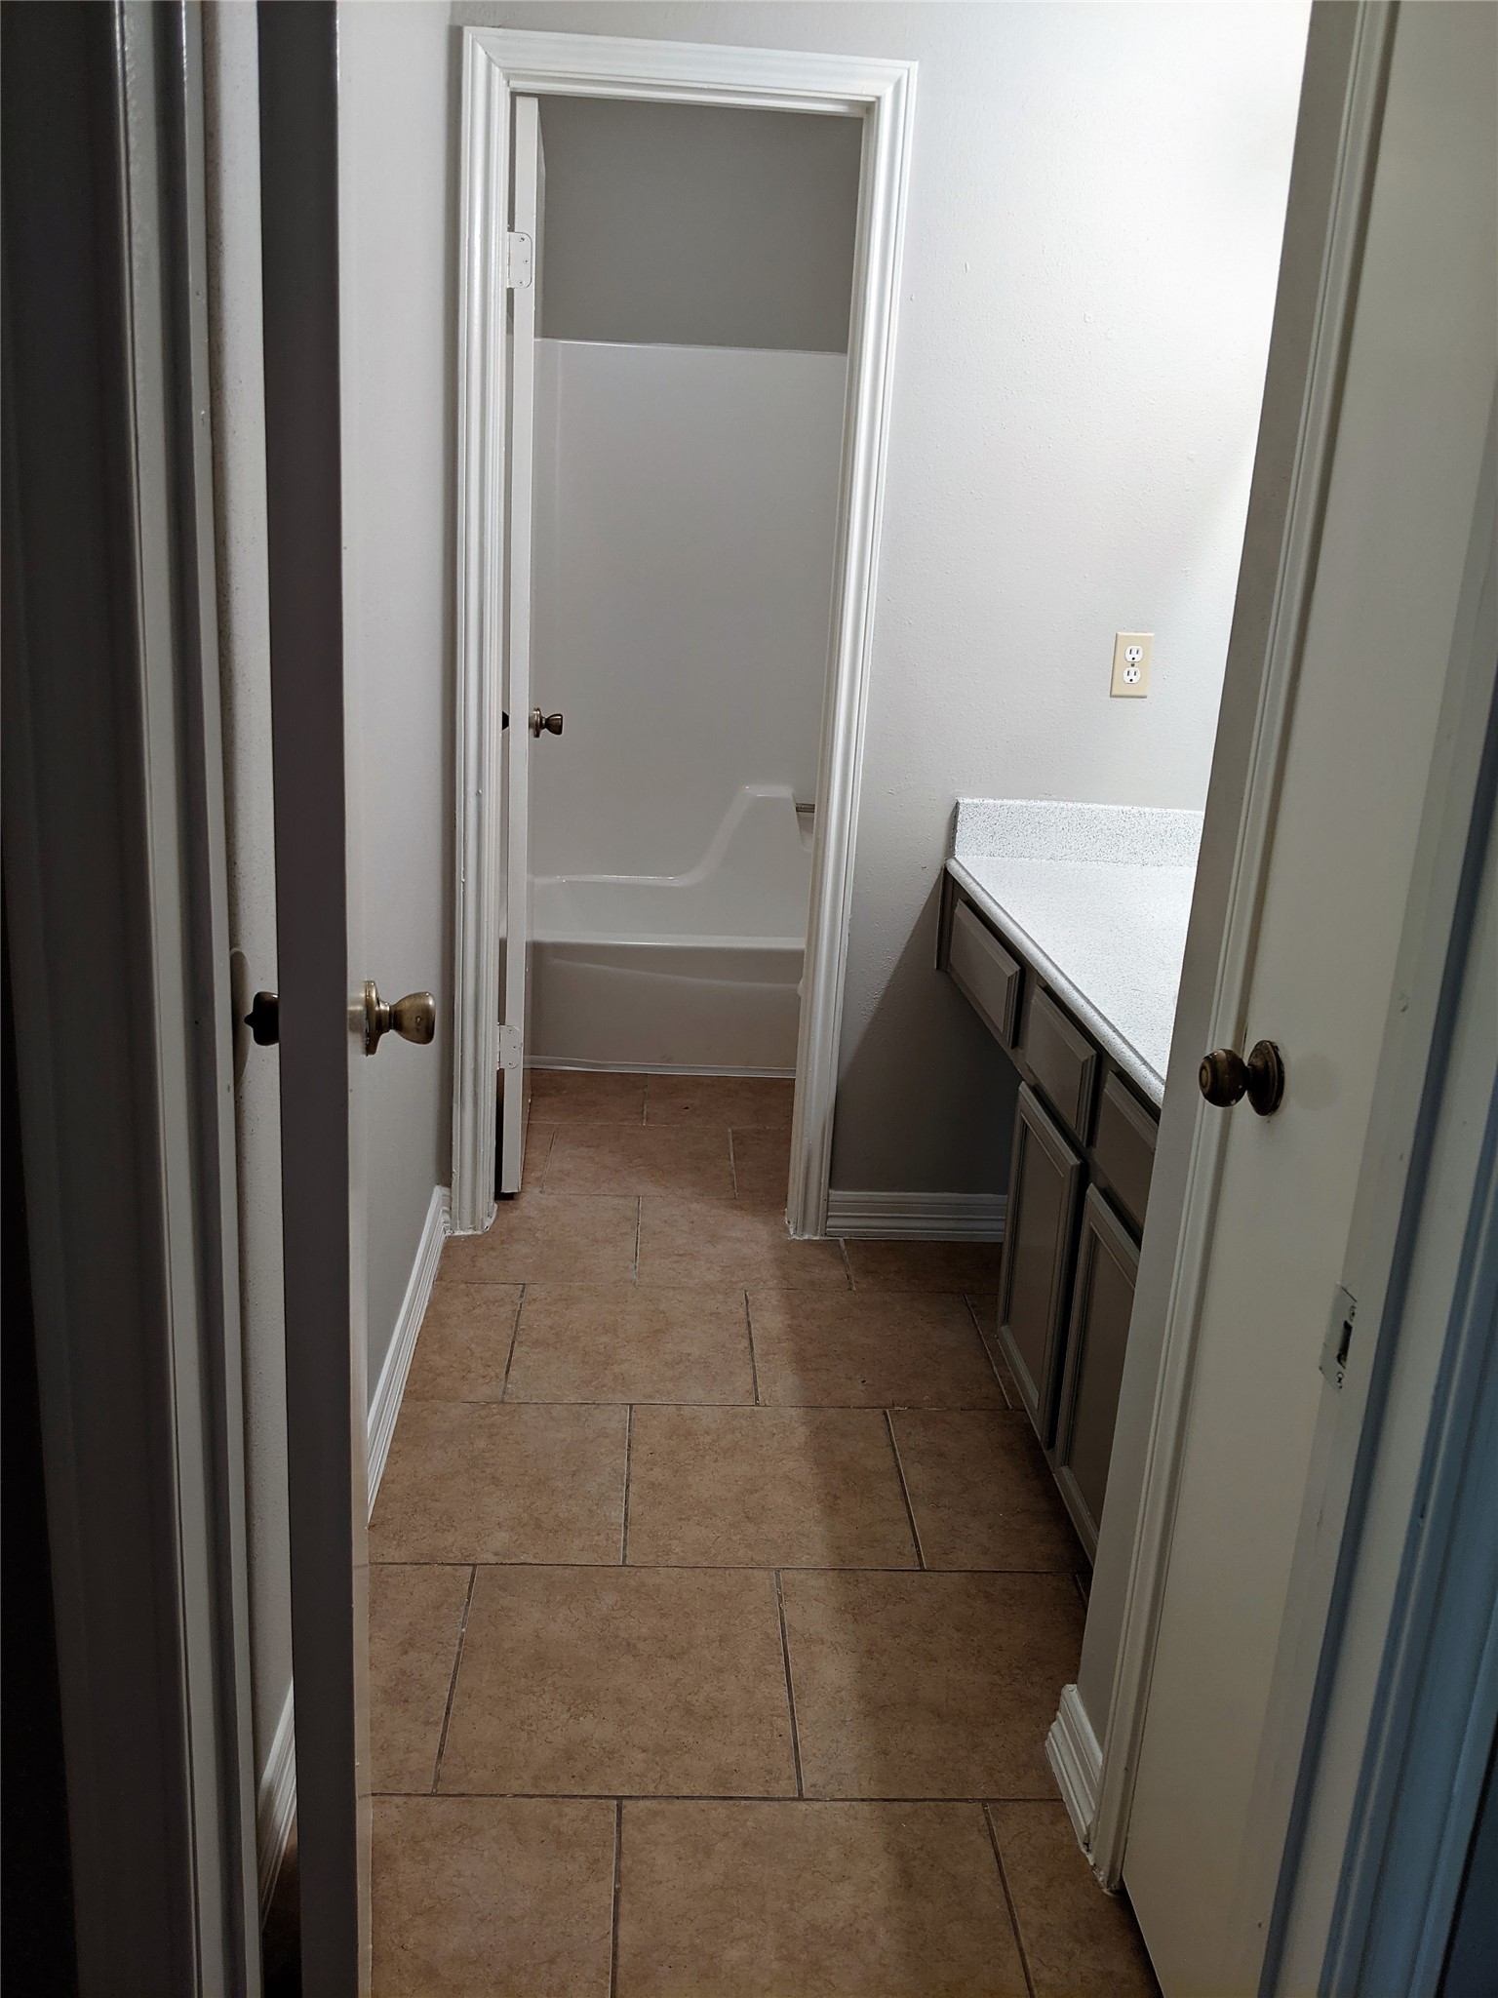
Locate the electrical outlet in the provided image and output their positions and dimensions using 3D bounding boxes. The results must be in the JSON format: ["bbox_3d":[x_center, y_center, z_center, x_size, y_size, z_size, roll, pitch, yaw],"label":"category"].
[{"bbox_3d":[0.704,-0.612,2.864,0.070,0.115,0.008,2,17,-4],"label":"electrical outlet"}]

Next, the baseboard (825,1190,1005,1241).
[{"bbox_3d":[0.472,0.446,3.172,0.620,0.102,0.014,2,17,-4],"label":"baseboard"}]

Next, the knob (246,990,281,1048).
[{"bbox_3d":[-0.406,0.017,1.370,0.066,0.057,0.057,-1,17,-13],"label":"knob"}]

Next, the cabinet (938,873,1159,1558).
[{"bbox_3d":[0.674,0.343,2.425,0.547,0.755,1.402,2,17,-4],"label":"cabinet"}]

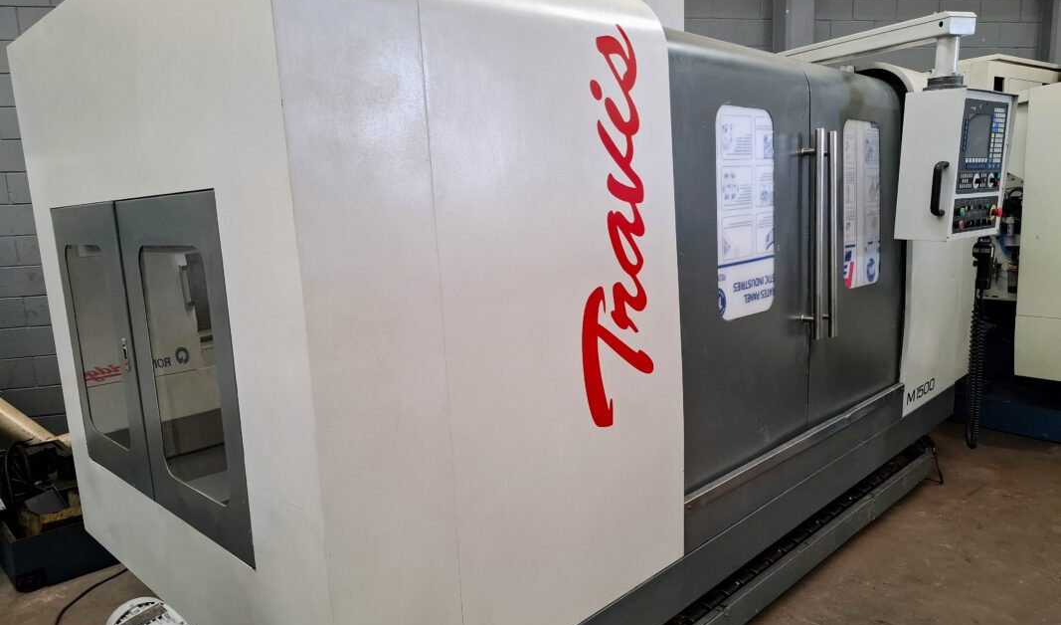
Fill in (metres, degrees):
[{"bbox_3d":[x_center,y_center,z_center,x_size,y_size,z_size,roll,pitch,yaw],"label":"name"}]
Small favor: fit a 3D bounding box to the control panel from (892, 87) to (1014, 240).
[{"bbox_3d":[1.988,-0.677,3.295,0.564,0.649,0.241,-9,14,-36],"label":"control panel"}]

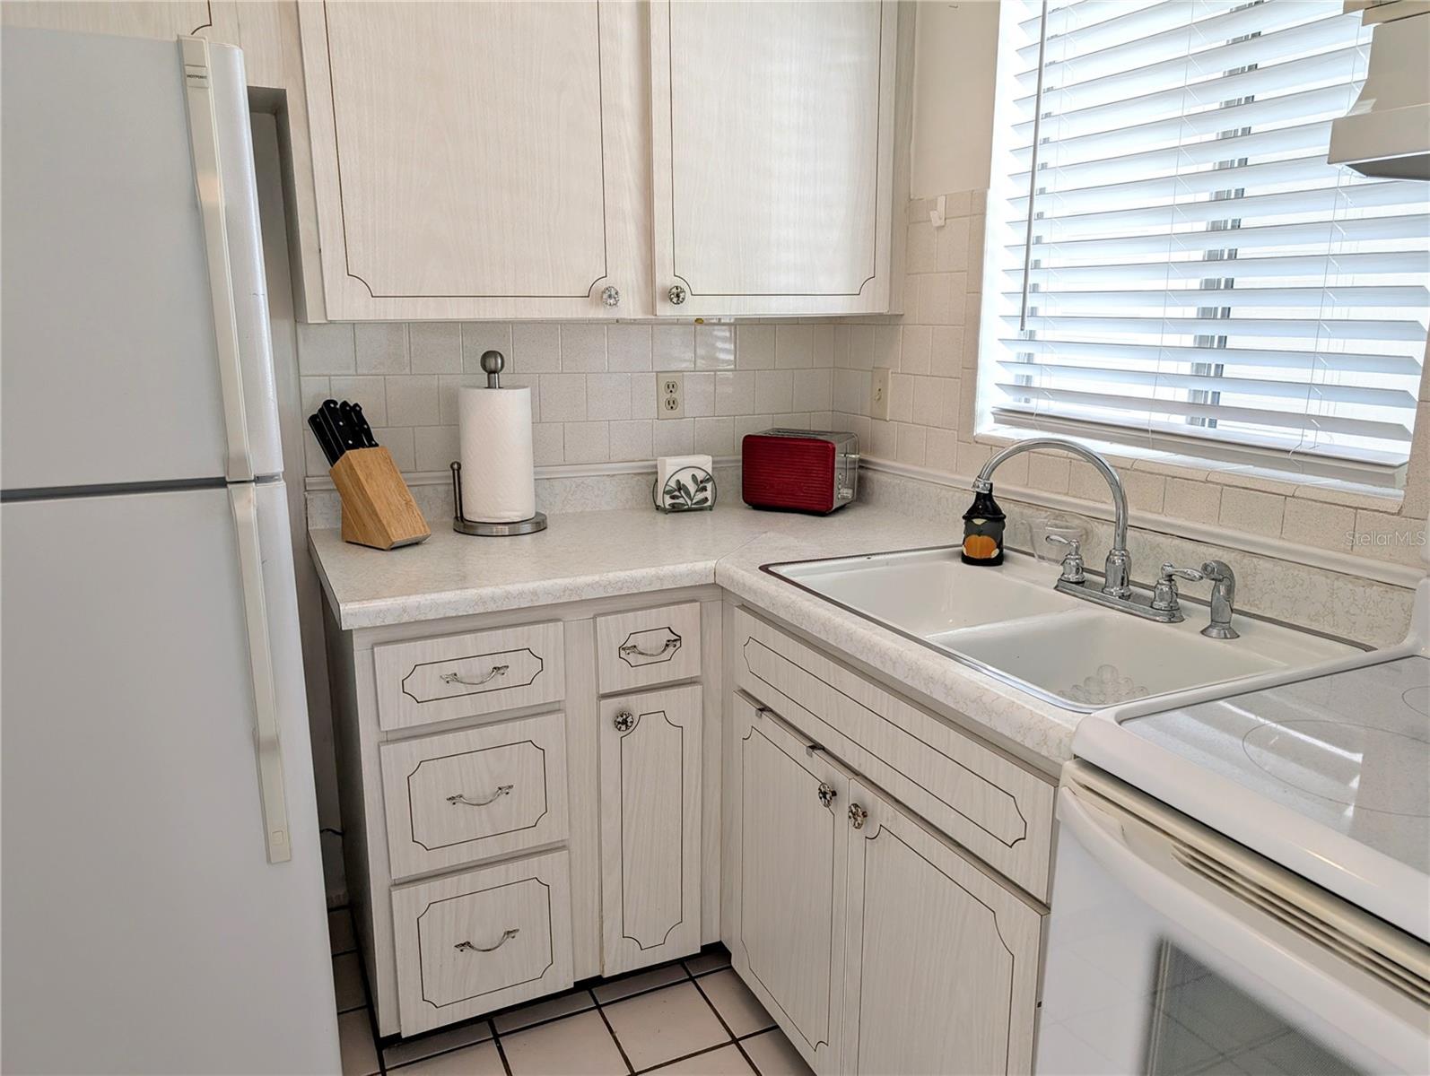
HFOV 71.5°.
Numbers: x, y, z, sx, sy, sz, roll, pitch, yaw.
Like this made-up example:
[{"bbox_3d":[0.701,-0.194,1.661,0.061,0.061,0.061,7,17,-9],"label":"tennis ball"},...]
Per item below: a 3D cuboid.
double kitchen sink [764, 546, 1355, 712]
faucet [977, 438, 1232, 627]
[{"bbox_3d":[0.504,0.193,1.607,0.539,0.191,0.805,-5,13,-25],"label":"double kitchen sink"},{"bbox_3d":[0.607,-0.021,1.583,0.292,0.257,0.362,-3,13,-15],"label":"faucet"}]

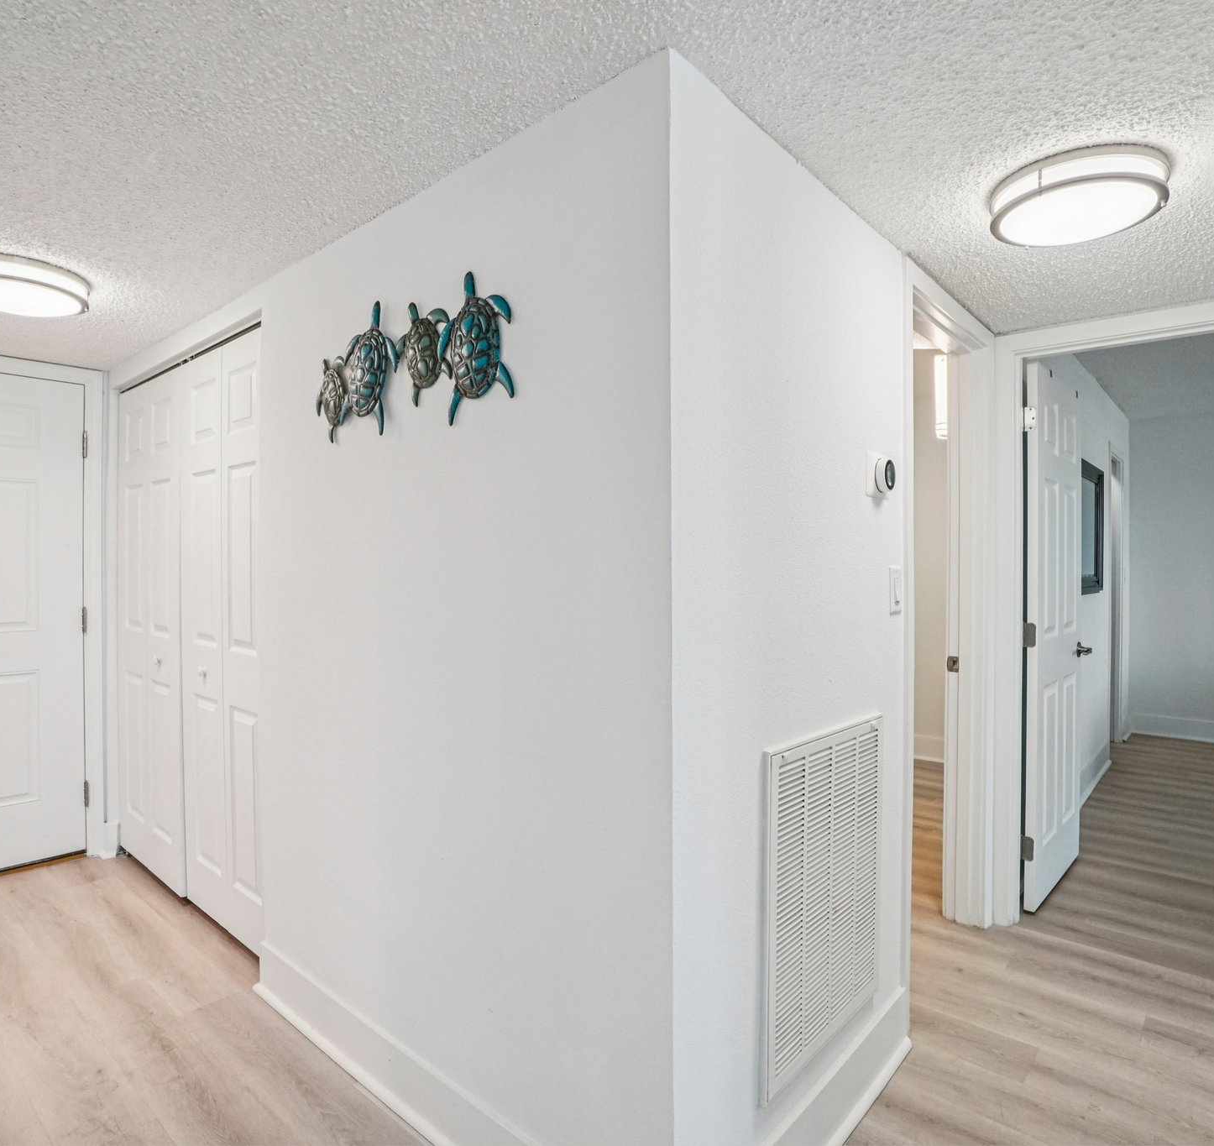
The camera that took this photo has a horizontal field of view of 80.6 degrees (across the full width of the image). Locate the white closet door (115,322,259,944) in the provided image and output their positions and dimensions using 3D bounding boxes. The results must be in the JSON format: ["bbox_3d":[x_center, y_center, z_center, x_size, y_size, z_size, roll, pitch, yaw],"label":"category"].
[{"bbox_3d":[-1.590,0.215,2.715,1.450,2.030,0.100,0,0,41],"label":"white closet door"}]

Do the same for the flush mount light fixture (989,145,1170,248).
[{"bbox_3d":[1.056,-0.833,1.613,0.340,0.062,0.340,0,0,0],"label":"flush mount light fixture"}]

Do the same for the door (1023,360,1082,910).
[{"bbox_3d":[1.815,0.235,2.895,0.040,2.030,0.720,0,0,44],"label":"door"}]

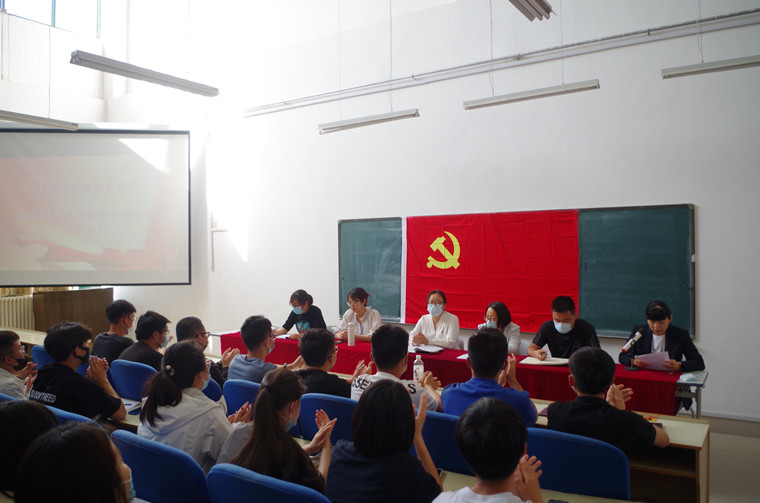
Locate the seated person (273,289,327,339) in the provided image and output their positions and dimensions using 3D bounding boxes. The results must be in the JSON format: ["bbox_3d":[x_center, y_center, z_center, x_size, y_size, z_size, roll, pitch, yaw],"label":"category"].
[{"bbox_3d":[-0.759,0.970,5.590,0.500,1.180,0.700,-1,0,31],"label":"seated person"}]

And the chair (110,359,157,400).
[{"bbox_3d":[-1.252,1.085,3.308,0.450,0.940,0.500,-1,0,31],"label":"chair"}]

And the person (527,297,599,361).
[{"bbox_3d":[1.404,0.936,4.290,0.530,1.190,0.700,-1,0,26],"label":"person"}]

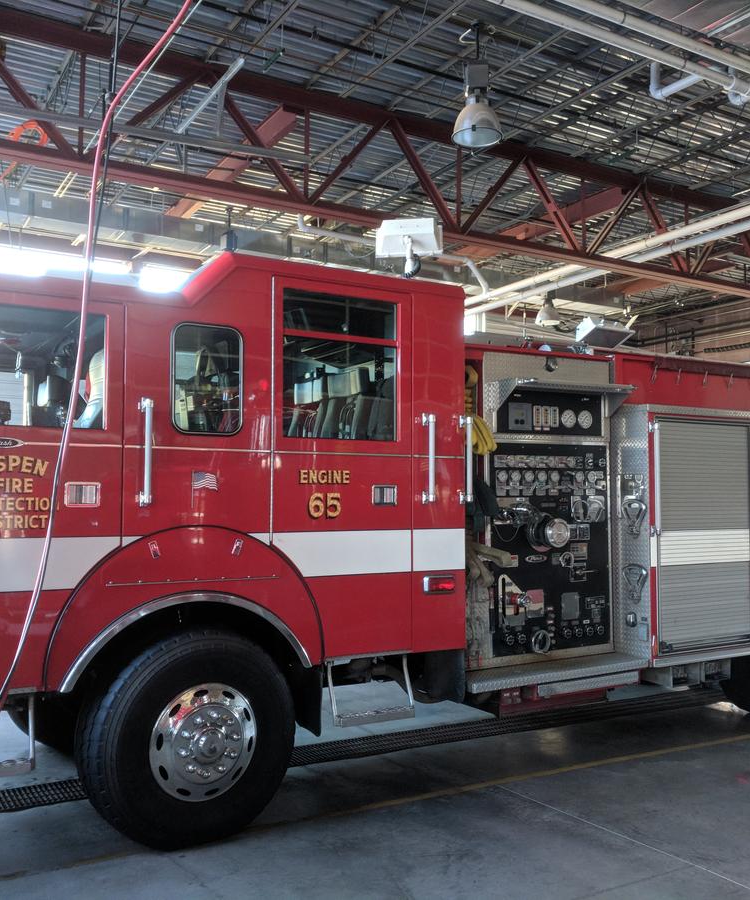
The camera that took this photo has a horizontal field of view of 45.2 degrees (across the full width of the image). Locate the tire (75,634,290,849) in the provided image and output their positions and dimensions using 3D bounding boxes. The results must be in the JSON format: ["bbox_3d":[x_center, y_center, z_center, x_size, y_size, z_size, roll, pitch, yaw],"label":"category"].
[{"bbox_3d":[-0.964,1.502,4.734,1.080,1.080,0.375,2,-4,-36],"label":"tire"}]

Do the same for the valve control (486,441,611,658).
[{"bbox_3d":[1.289,0.663,6.150,1.120,1.460,0.260,2,-4,-30],"label":"valve control"}]

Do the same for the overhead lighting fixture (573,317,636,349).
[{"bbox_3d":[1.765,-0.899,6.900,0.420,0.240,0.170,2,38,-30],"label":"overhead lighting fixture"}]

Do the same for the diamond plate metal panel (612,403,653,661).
[{"bbox_3d":[1.803,0.570,6.384,0.120,1.780,0.370,2,-4,-30],"label":"diamond plate metal panel"}]

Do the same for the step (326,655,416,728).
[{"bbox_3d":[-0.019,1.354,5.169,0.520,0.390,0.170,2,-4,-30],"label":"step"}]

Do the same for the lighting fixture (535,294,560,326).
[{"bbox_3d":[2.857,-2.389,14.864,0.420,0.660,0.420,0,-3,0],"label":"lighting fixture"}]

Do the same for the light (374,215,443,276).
[{"bbox_3d":[0.233,-1.366,6.080,0.420,0.400,0.200,-1,-3,15],"label":"light"}]

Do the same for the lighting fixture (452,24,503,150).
[{"bbox_3d":[0.831,-2.986,7.368,0.420,0.996,0.420,0,-3,0],"label":"lighting fixture"}]

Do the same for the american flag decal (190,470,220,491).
[{"bbox_3d":[-0.873,0.159,4.653,0.145,0.100,0.010,2,-4,-30],"label":"american flag decal"}]

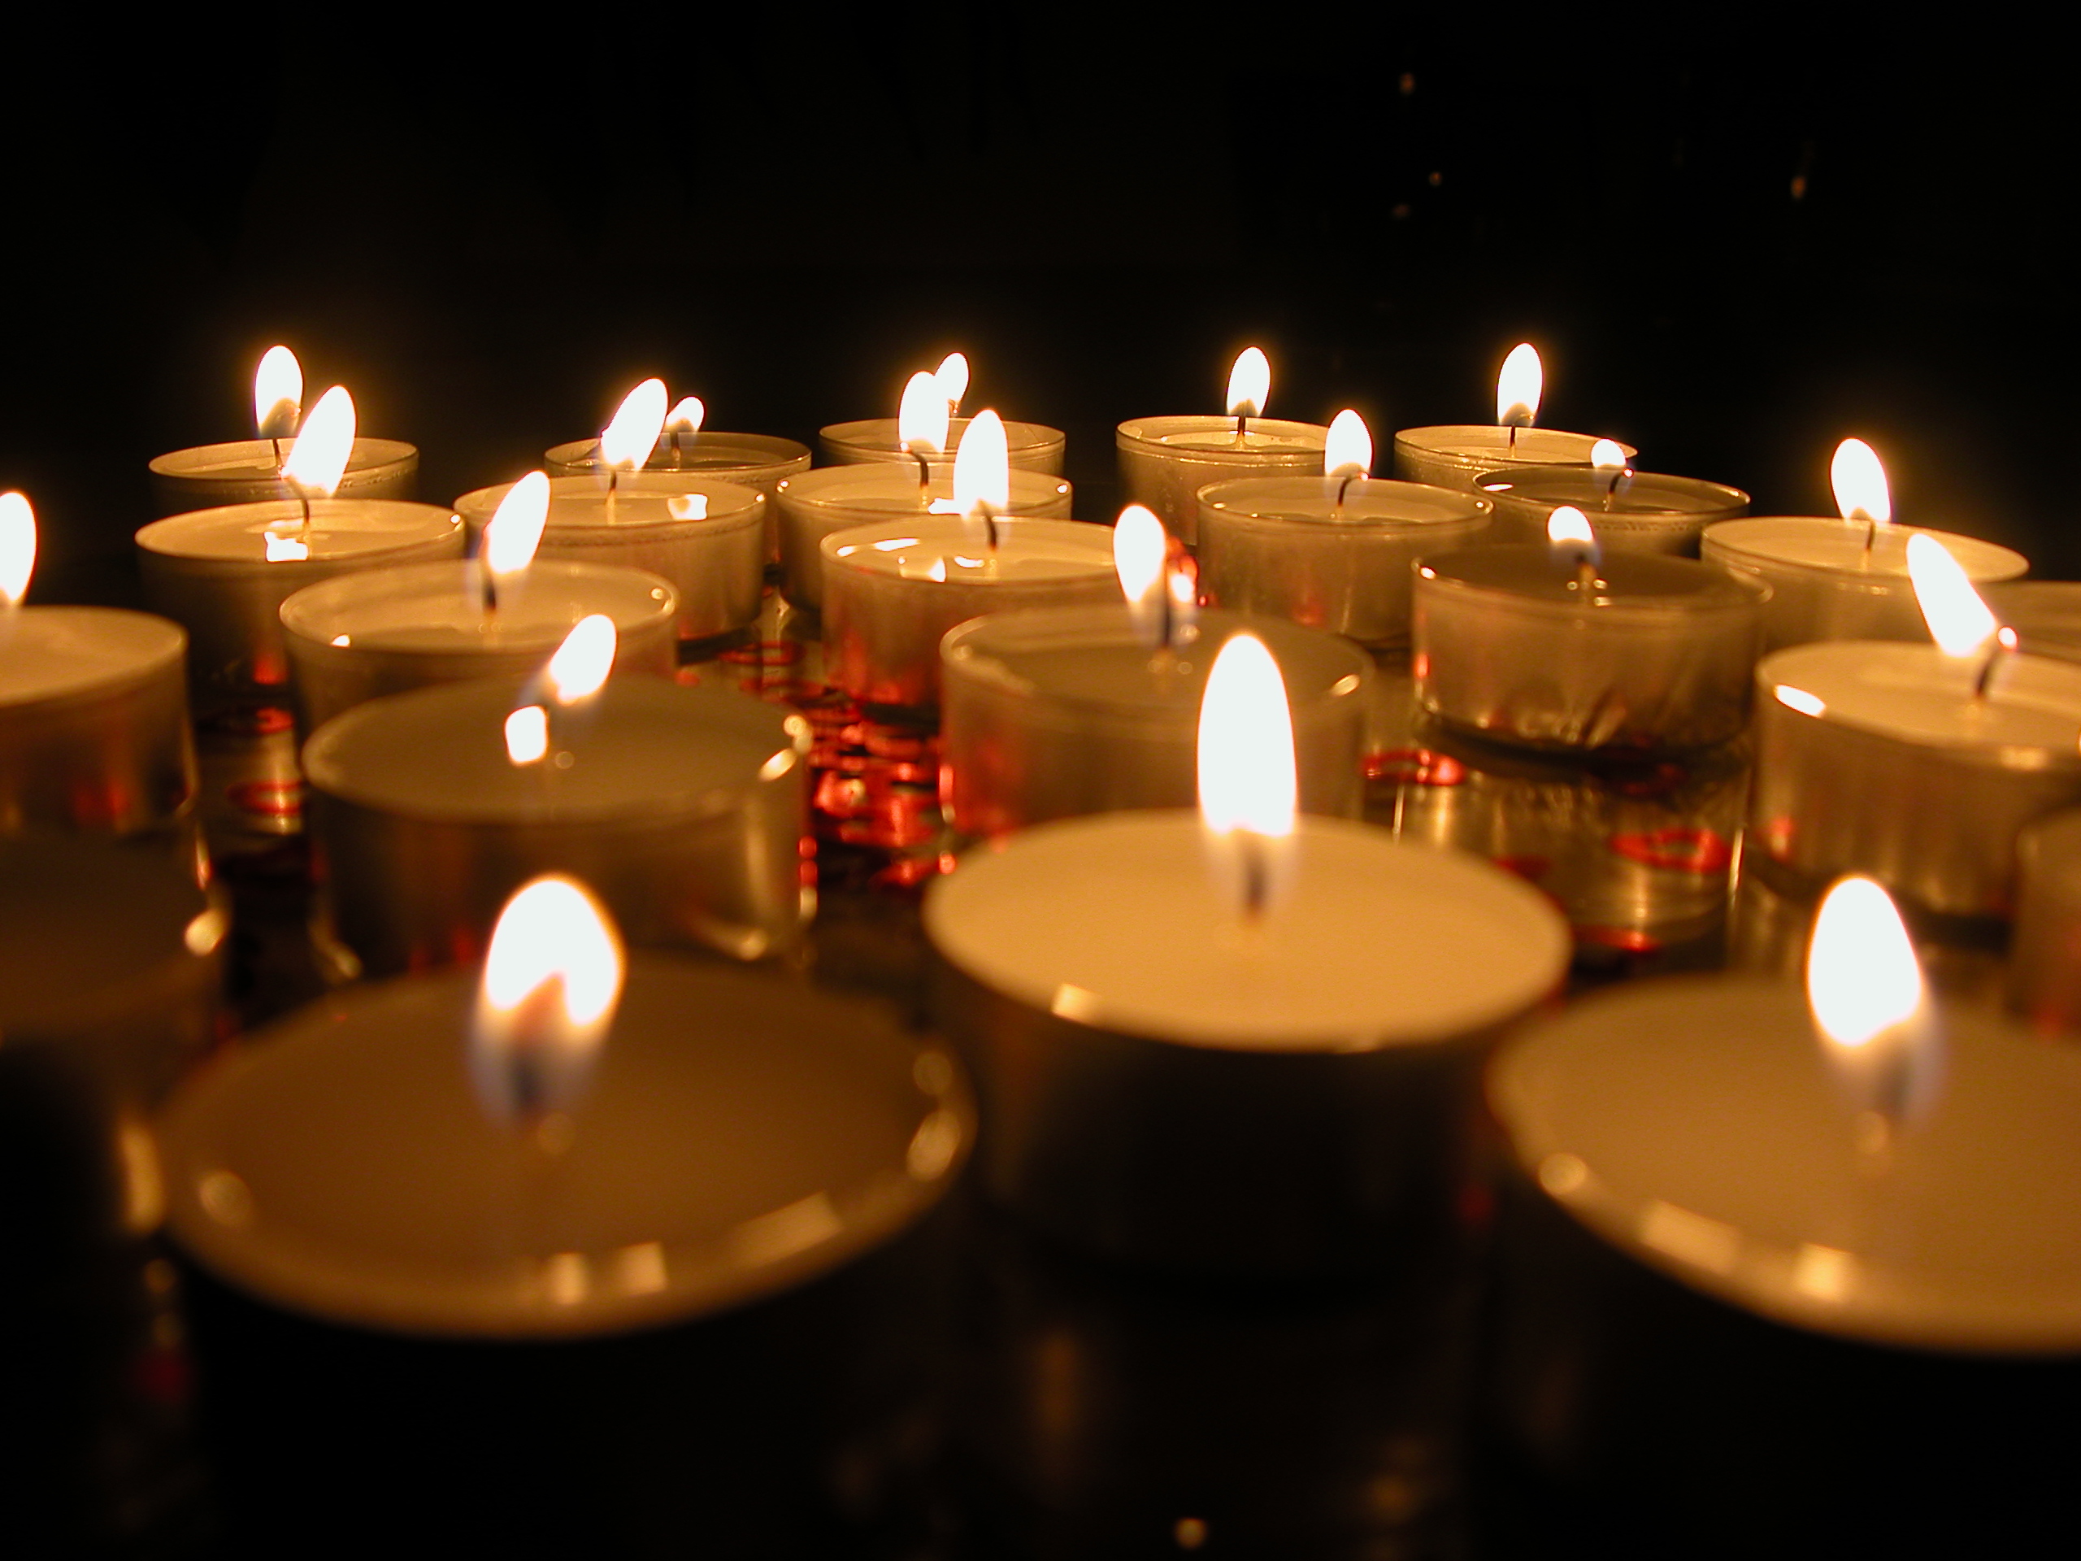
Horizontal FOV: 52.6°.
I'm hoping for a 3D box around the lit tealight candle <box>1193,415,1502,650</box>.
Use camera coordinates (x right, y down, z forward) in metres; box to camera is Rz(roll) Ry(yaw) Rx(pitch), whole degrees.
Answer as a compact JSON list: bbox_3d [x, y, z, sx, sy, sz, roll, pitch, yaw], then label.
[{"bbox_3d":[0.039,-0.034,0.273,0.038,0.027,0.038,1,17,0],"label":"lit tealight candle"}]

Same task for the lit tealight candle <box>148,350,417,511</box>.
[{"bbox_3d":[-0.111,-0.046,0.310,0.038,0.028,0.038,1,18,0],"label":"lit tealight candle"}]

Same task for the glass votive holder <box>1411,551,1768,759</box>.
[{"bbox_3d":[0.060,-0.015,0.235,0.038,0.015,0.038,1,18,0],"label":"glass votive holder"}]

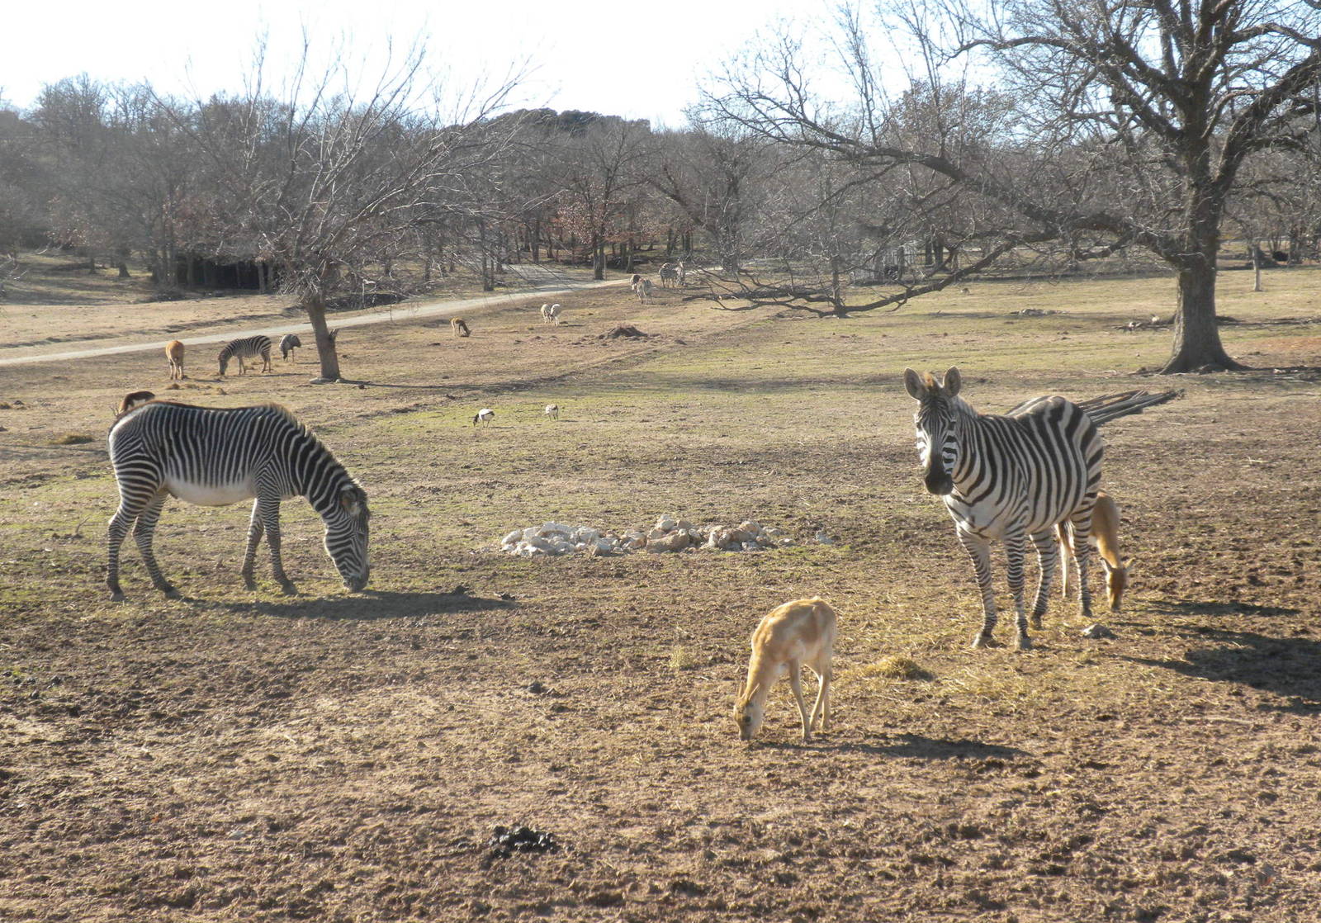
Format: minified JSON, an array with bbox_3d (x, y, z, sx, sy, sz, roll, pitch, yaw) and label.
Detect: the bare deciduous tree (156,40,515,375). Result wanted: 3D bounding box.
[{"bbox_3d":[-9.364,-7.344,67.655,10.200,9.900,9.200,0,4,0],"label":"bare deciduous tree"}]

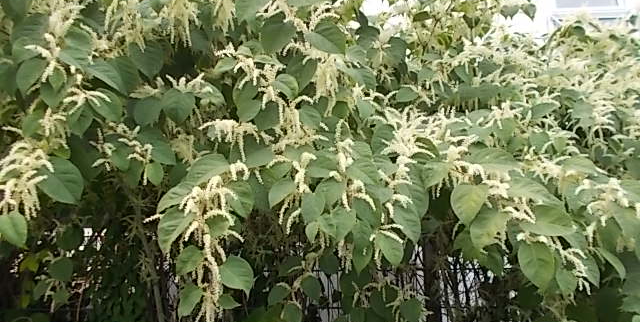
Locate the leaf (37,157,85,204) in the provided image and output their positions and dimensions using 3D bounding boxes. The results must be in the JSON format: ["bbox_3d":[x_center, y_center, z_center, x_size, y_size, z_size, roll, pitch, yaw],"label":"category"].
[{"bbox_3d":[-0.810,0.061,1.500,0.126,0.180,0.040,-35,-6,-40],"label":"leaf"}]

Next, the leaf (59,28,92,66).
[{"bbox_3d":[-0.865,-0.401,1.700,0.120,0.146,0.030,6,-6,-29],"label":"leaf"}]

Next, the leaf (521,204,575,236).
[{"bbox_3d":[0.748,0.192,1.580,0.170,0.132,0.037,2,-43,32],"label":"leaf"}]

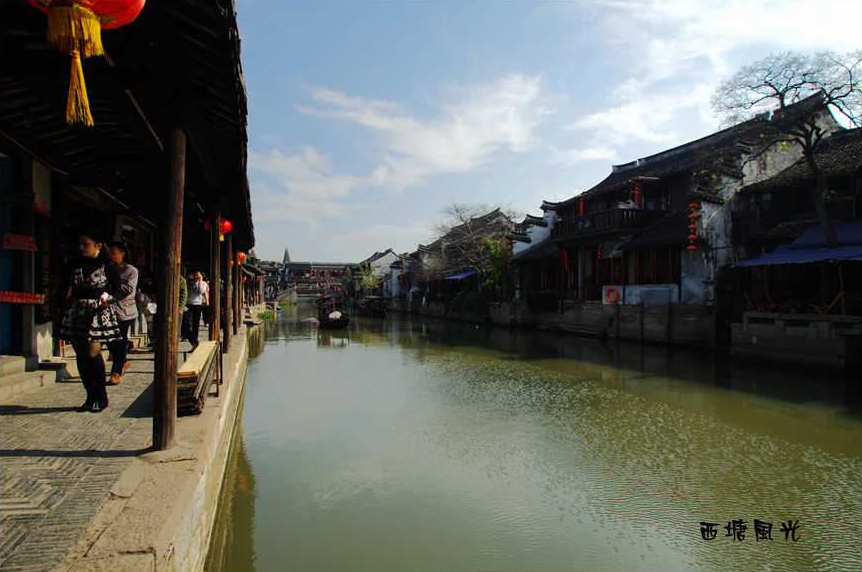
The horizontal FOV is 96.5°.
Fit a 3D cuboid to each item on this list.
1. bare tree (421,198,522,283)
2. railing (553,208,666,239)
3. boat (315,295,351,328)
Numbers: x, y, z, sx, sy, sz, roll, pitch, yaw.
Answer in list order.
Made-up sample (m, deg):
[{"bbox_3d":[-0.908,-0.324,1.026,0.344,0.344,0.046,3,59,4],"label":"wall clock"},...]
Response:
[{"bbox_3d":[3.184,-3.184,31.000,6.300,7.600,7.000,1,-2,-30],"label":"bare tree"},{"bbox_3d":[9.066,-3.009,20.024,3.000,1.030,4.100,1,-2,-30],"label":"railing"},{"bbox_3d":[-6.783,1.640,26.286,1.850,1.950,6.000,1,-2,-18],"label":"boat"}]

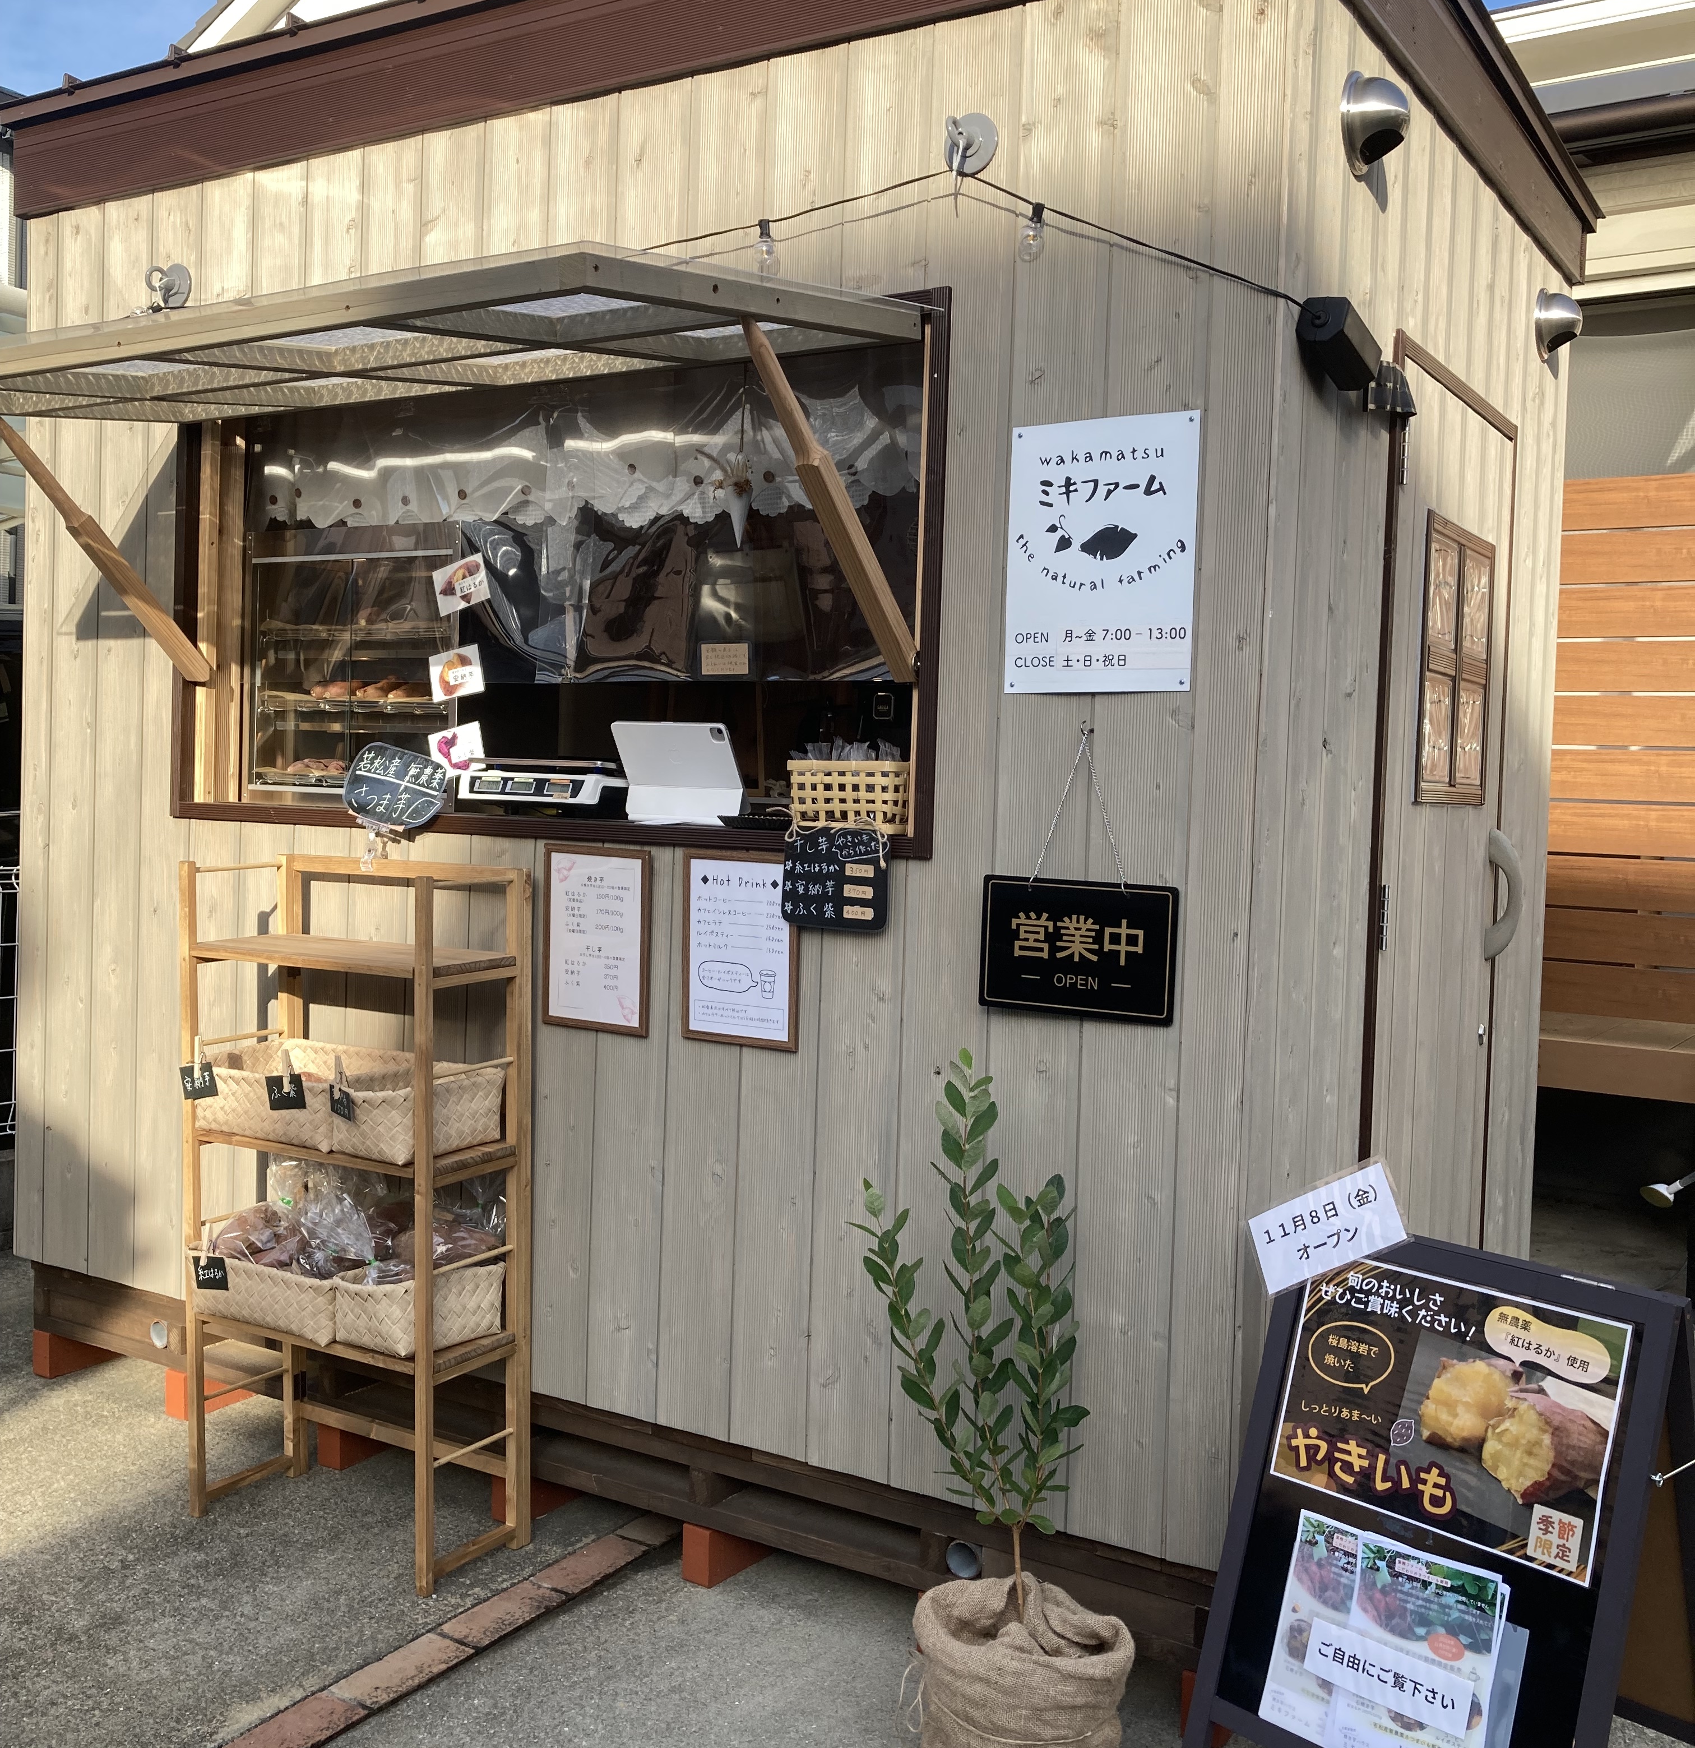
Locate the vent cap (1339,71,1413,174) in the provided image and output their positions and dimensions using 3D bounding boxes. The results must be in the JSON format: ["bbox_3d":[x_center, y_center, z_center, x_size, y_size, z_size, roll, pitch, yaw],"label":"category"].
[{"bbox_3d":[0.807,-1.129,2.747,0.084,0.150,0.150,3,3,32],"label":"vent cap"}]

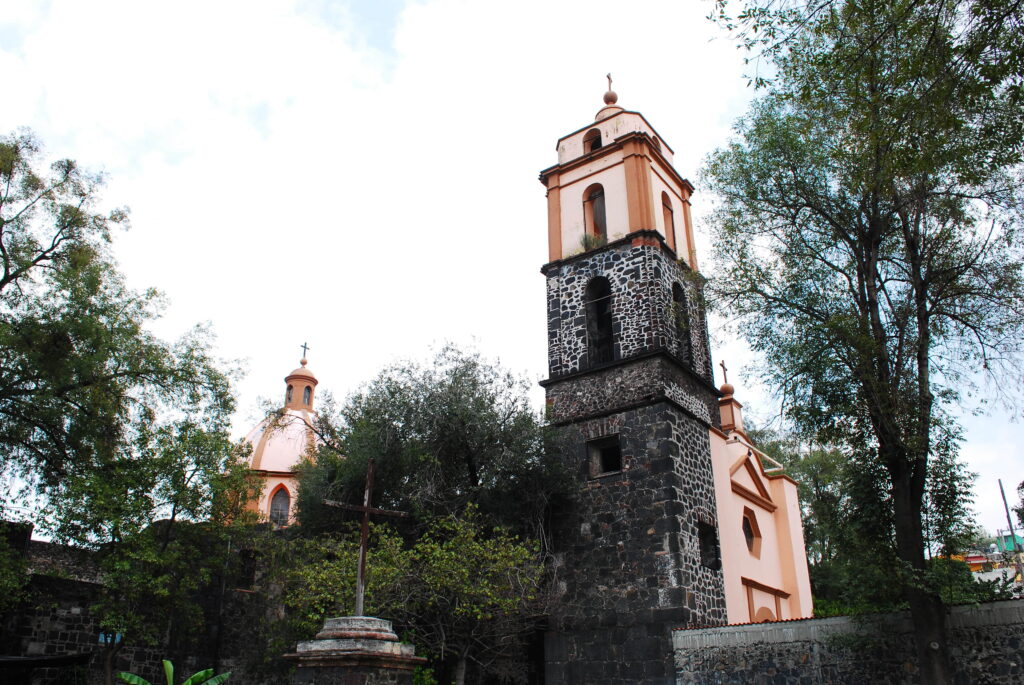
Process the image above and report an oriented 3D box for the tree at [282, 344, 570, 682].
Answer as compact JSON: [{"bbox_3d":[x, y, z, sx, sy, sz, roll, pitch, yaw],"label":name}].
[{"bbox_3d":[-2.697,6.240,25.641,8.580,13.070,7.800,3,-25,-5],"label":"tree"}]

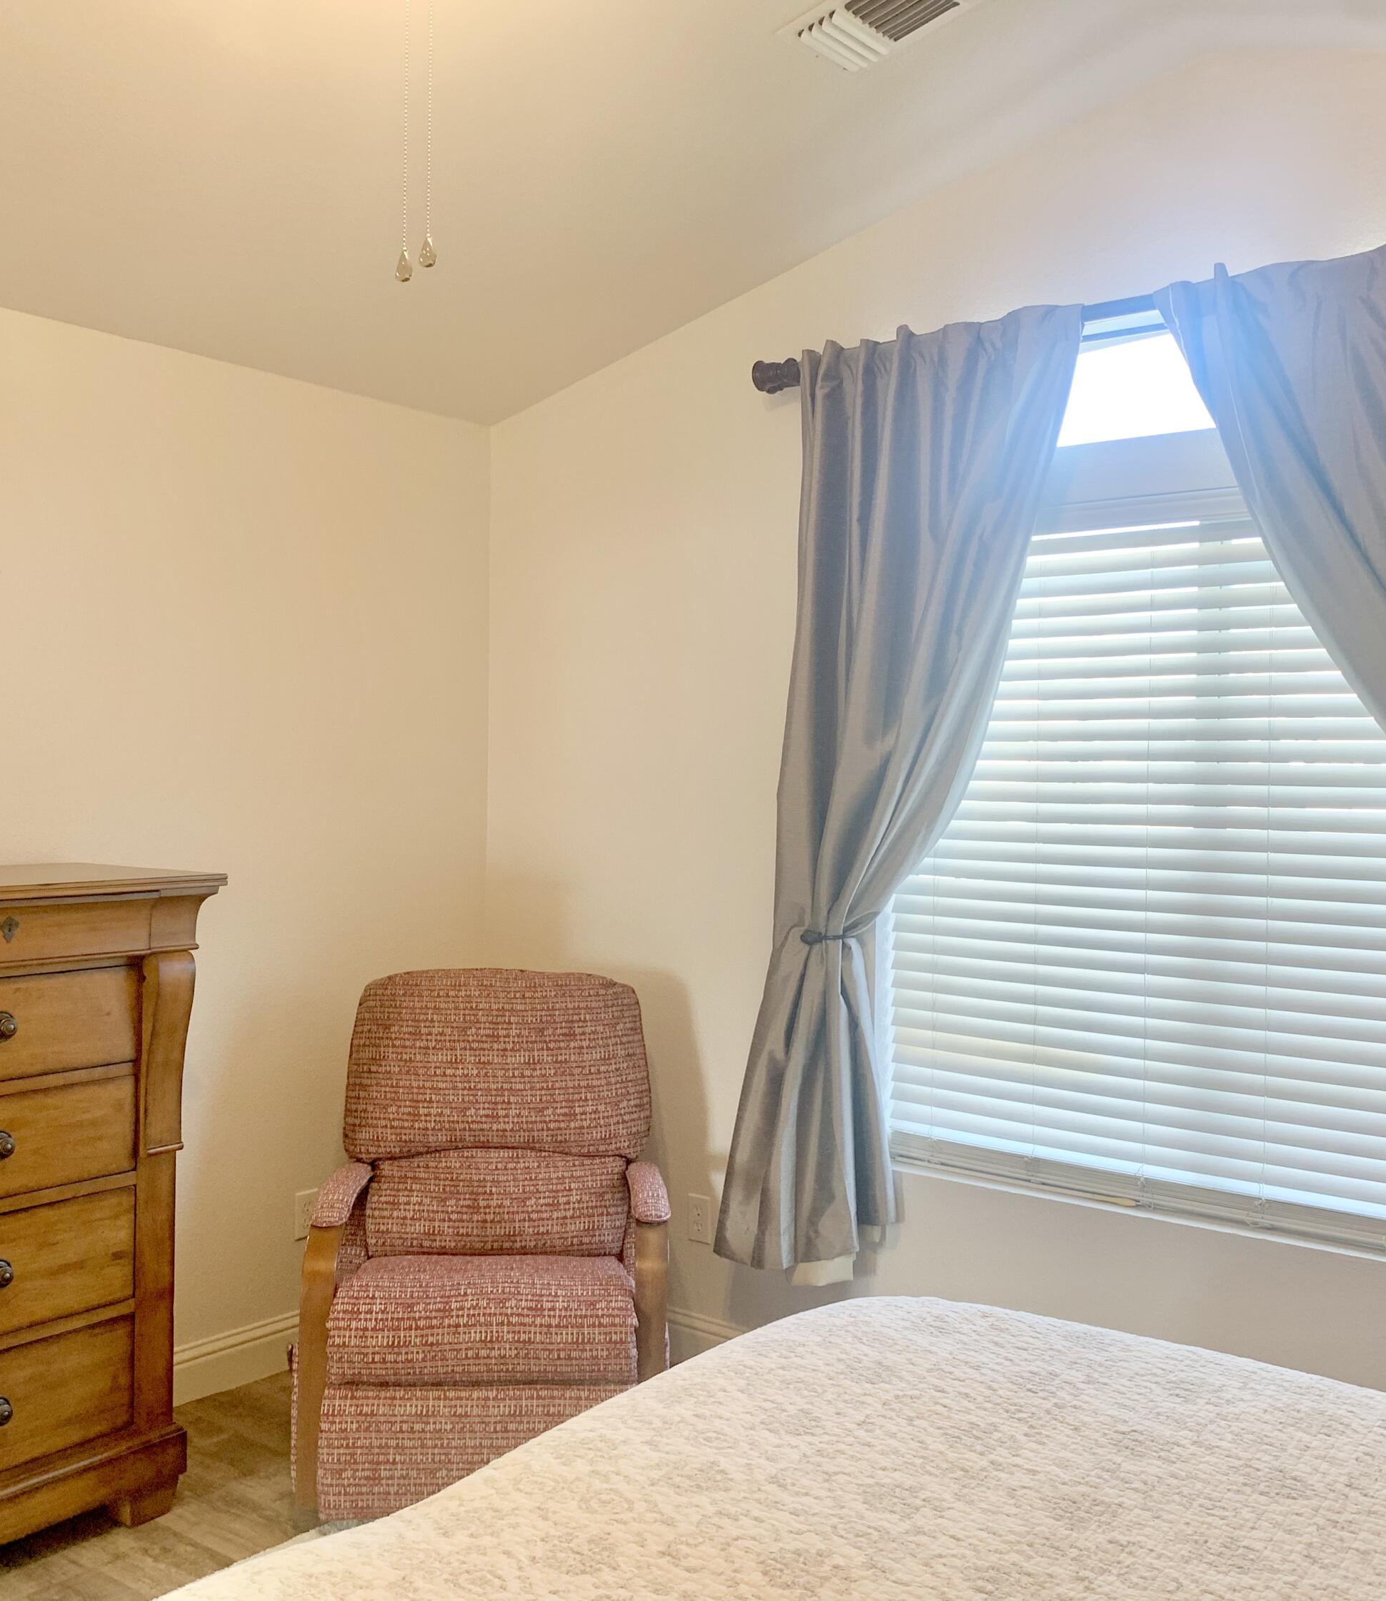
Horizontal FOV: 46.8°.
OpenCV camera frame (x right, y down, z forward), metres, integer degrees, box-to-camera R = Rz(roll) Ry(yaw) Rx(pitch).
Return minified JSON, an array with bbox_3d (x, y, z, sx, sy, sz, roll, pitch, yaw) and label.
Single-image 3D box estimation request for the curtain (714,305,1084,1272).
[{"bbox_3d":[0.433,0.037,3.553,0.890,2.130,0.140,2,1,38],"label":"curtain"}]

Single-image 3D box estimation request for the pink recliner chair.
[{"bbox_3d":[-0.438,0.910,3.565,0.750,1.010,0.870,1,1,-4],"label":"pink recliner chair"}]

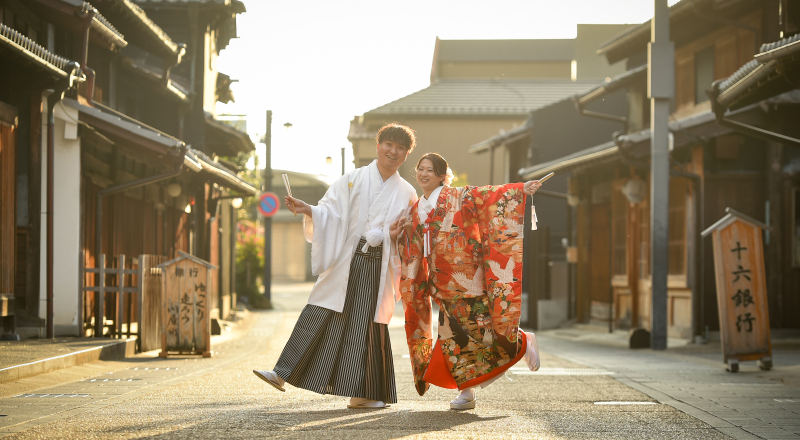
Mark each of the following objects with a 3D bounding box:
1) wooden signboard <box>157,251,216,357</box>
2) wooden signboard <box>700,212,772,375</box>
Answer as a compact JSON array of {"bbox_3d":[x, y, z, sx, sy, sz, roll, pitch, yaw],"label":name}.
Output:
[{"bbox_3d":[-2.010,0.794,27.300,0.560,1.010,0.290,0,-1,-2],"label":"wooden signboard"},{"bbox_3d":[2.658,0.547,22.400,0.560,1.280,0.290,-4,-1,-1],"label":"wooden signboard"}]

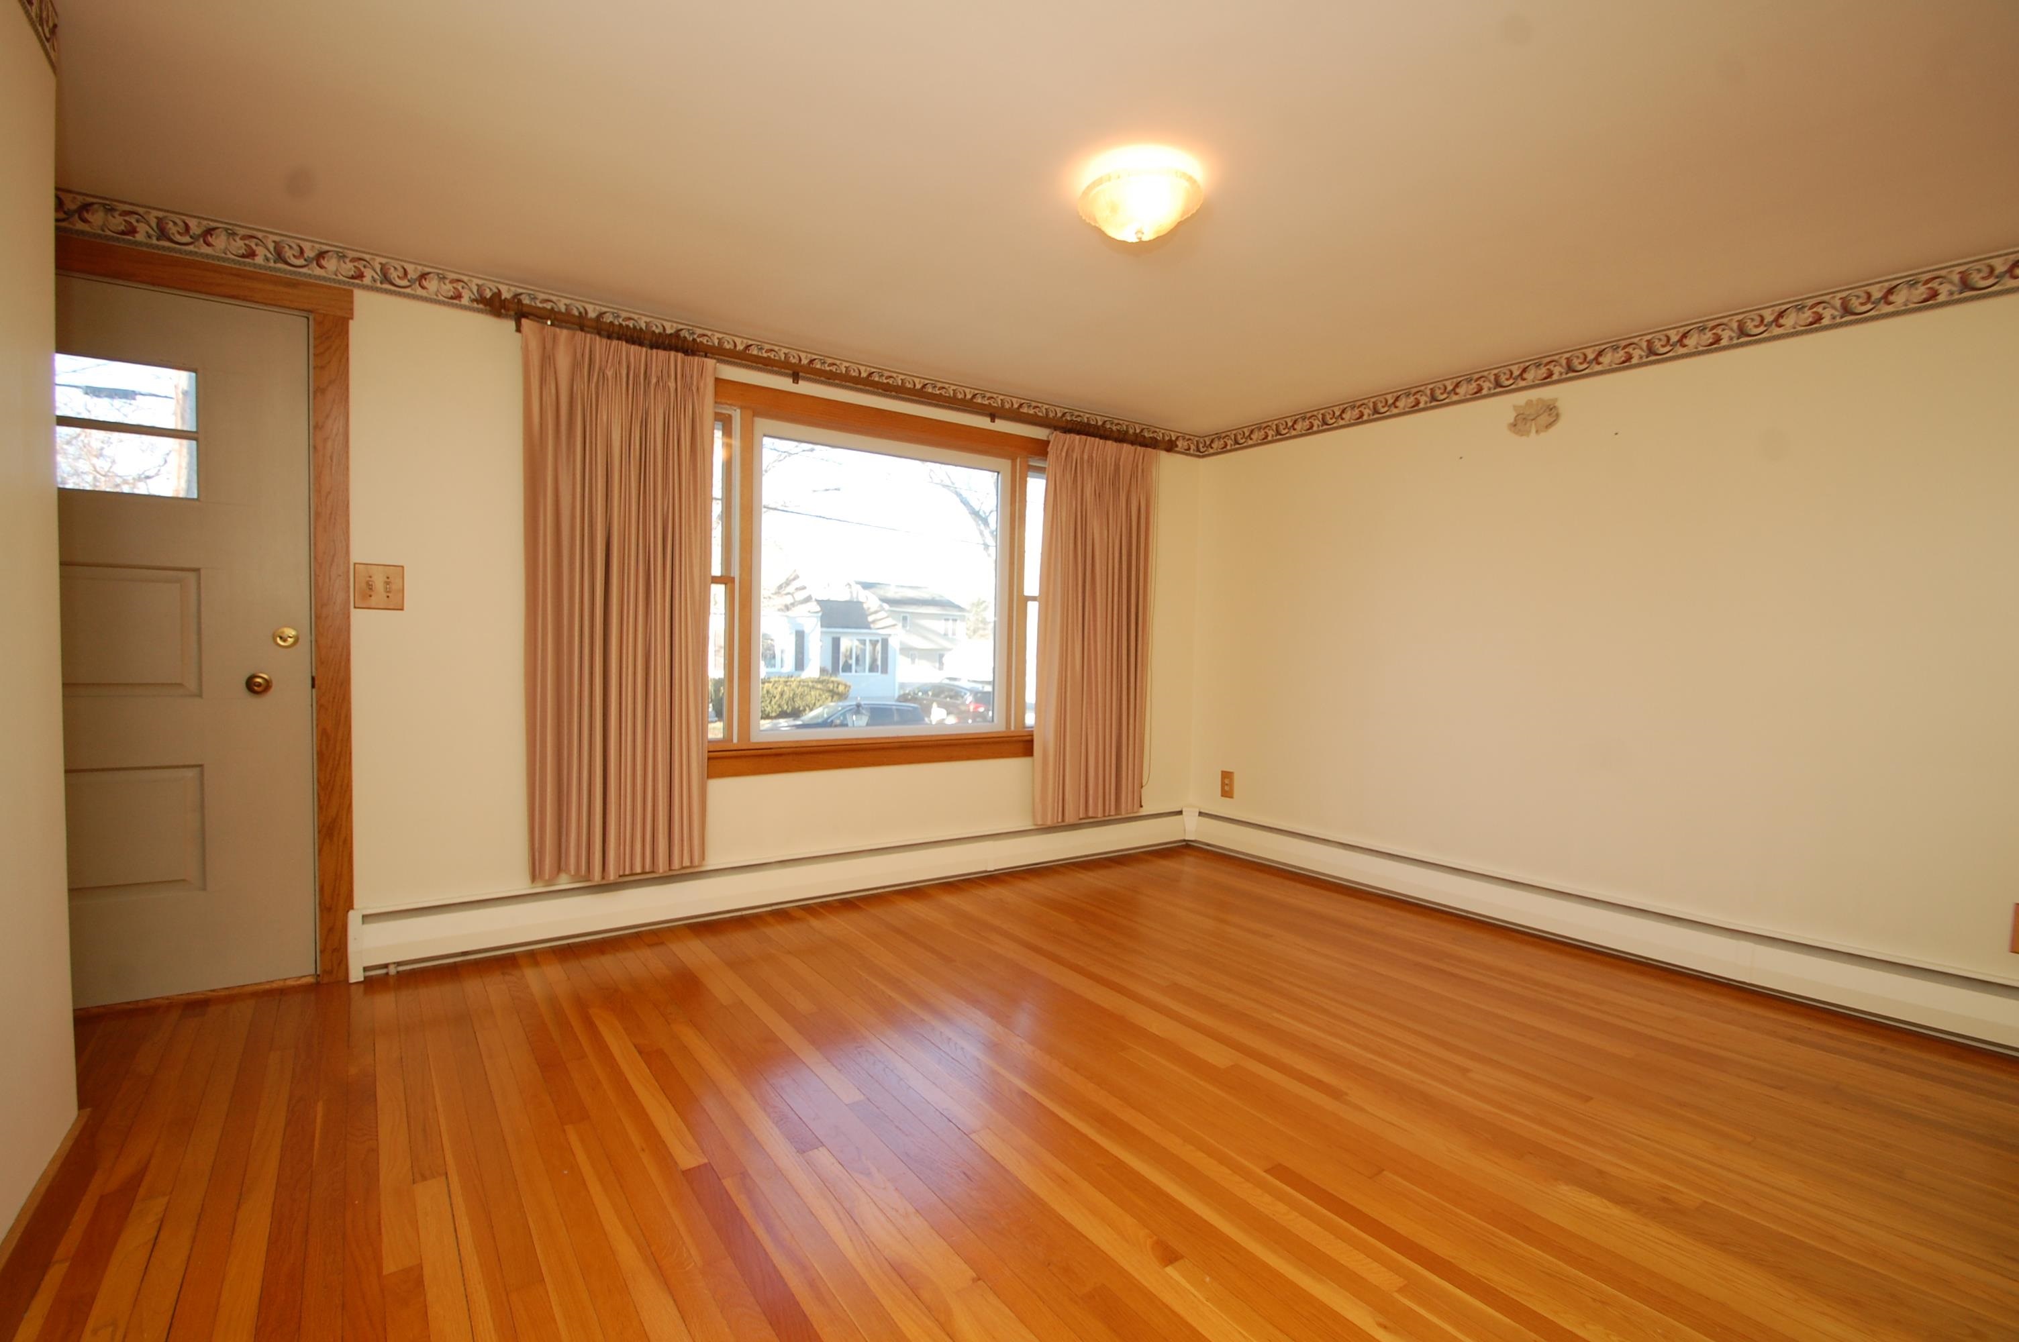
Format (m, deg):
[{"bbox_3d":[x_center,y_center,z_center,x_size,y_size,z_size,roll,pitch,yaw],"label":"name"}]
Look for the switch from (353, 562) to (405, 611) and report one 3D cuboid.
[{"bbox_3d":[-2.005,-0.265,2.675,0.130,0.142,0.012,0,2,-33],"label":"switch"}]

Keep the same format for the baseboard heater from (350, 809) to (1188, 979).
[{"bbox_3d":[-0.556,0.871,3.639,3.625,0.208,0.070,0,2,-33],"label":"baseboard heater"}]

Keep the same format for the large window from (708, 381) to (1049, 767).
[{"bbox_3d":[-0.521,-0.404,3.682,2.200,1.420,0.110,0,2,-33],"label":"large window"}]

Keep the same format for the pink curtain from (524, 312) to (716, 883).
[{"bbox_3d":[-1.375,-0.212,2.987,0.620,1.865,0.100,0,2,-33],"label":"pink curtain"}]

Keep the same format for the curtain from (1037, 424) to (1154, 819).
[{"bbox_3d":[0.419,-0.206,4.154,0.730,1.855,0.100,0,2,-33],"label":"curtain"}]

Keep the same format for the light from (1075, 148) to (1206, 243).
[{"bbox_3d":[0.325,-1.152,2.083,0.300,0.150,0.300,1,2,0],"label":"light"}]

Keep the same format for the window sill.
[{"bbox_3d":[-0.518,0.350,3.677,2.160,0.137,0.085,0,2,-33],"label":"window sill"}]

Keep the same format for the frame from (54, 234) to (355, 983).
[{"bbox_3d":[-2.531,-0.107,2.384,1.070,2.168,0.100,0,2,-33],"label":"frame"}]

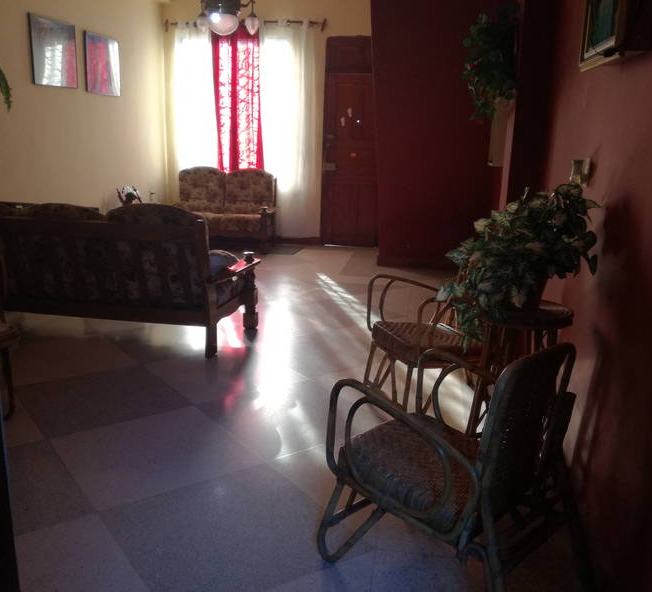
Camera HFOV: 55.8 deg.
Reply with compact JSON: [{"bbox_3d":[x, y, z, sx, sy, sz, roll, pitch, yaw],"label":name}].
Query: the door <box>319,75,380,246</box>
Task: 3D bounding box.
[{"bbox_3d":[0.353,-1.714,7.880,0.836,2.158,0.068,4,13,11],"label":"door"}]

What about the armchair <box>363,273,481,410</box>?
[{"bbox_3d":[0.560,0.154,2.926,0.588,0.712,0.508,-1,13,-14],"label":"armchair"}]

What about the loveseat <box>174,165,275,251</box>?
[{"bbox_3d":[-1.289,-1.091,7.609,1.277,0.972,0.814,4,13,11],"label":"loveseat"}]

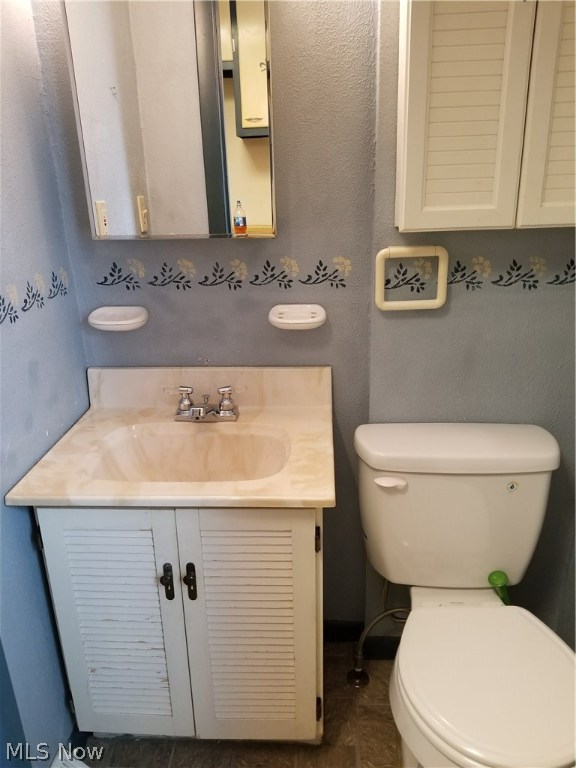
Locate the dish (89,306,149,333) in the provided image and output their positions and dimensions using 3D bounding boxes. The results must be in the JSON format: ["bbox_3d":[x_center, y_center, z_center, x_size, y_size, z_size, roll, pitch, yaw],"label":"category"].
[{"bbox_3d":[-0.426,-0.157,1.425,0.140,0.052,0.083,0,19,3],"label":"dish"}]

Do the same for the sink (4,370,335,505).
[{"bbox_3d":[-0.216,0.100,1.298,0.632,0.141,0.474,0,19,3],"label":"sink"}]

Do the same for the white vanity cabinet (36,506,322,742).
[{"bbox_3d":[-0.206,0.472,1.458,0.581,0.695,0.420,0,19,3],"label":"white vanity cabinet"}]

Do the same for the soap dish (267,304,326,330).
[{"bbox_3d":[0.022,-0.158,1.402,0.139,0.052,0.083,0,19,3],"label":"soap dish"}]

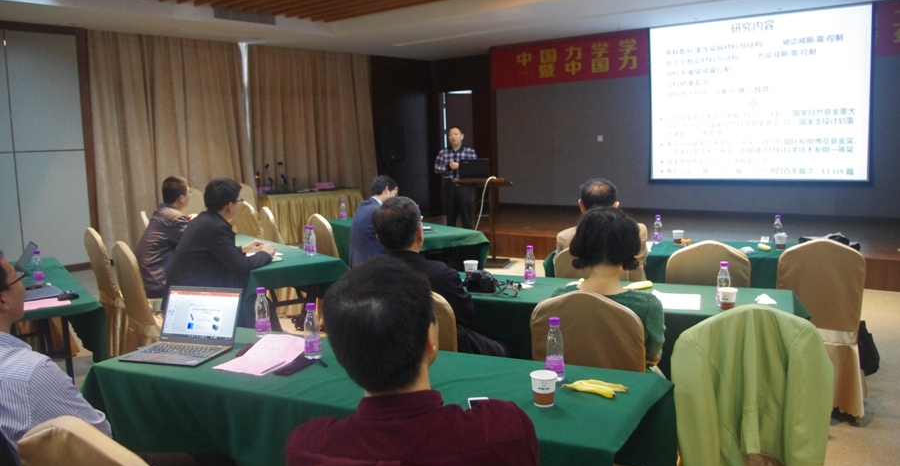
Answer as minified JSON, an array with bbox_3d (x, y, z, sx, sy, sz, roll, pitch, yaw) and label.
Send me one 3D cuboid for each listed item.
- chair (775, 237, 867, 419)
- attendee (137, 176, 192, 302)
[{"bbox_3d":[2.011,0.475,4.066,0.430,0.960,0.550,2,8,26],"label":"chair"},{"bbox_3d":[-1.979,0.230,5.496,0.820,1.300,0.540,-7,9,-36],"label":"attendee"}]

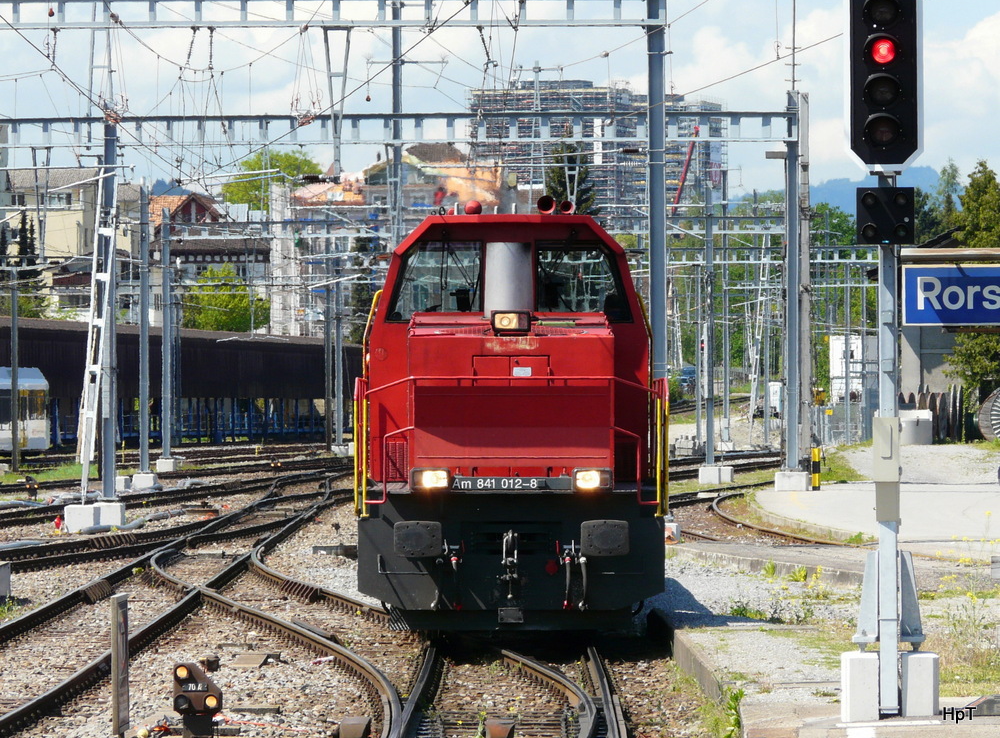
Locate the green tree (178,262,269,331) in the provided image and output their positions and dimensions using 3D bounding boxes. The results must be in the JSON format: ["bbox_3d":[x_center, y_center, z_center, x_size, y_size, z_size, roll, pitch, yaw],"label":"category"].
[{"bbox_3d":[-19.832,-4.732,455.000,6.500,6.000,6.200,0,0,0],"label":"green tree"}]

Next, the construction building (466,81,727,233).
[{"bbox_3d":[21.597,-46.849,1395.000,51.000,35.500,30.000,0,0,14],"label":"construction building"}]

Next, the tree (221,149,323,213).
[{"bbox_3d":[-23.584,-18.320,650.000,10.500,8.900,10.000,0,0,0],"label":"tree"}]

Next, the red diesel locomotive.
[{"bbox_3d":[0.100,0.490,65.900,3.000,4.350,14.200,0,0,0],"label":"red diesel locomotive"}]

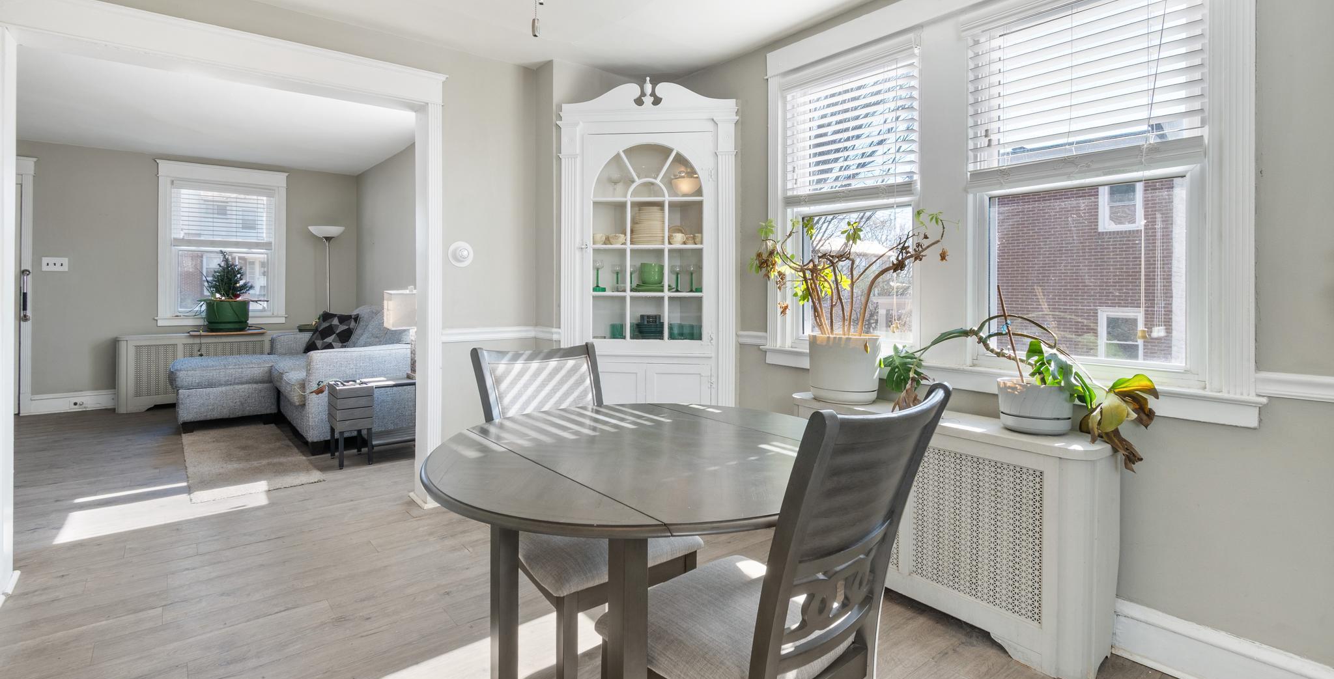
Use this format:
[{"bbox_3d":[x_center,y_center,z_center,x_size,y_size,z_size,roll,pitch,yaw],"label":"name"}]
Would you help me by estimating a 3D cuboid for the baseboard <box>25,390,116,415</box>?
[{"bbox_3d":[-5.565,0.577,5.213,0.580,0.190,0.030,-3,5,-41],"label":"baseboard"}]

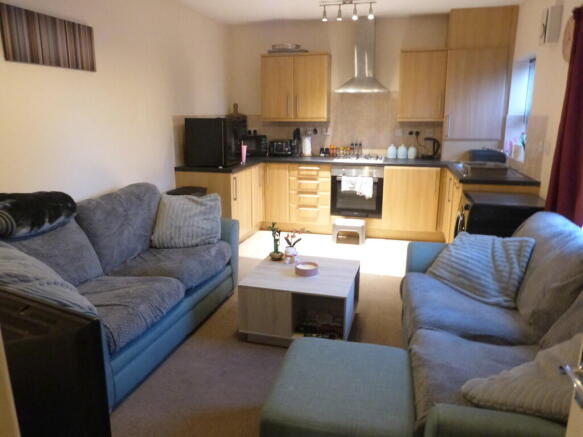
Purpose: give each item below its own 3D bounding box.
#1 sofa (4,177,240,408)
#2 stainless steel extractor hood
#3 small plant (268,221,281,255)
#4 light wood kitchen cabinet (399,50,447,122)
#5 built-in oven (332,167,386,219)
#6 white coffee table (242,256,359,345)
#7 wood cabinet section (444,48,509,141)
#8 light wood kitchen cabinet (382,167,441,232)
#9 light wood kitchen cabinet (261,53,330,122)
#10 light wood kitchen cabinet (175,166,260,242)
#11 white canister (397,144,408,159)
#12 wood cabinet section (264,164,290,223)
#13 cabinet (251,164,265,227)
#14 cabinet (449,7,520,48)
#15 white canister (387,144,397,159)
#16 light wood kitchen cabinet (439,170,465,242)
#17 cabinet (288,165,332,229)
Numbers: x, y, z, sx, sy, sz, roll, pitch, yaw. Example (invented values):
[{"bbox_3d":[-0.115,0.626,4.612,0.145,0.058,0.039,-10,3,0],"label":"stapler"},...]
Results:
[{"bbox_3d":[-1.096,0.321,2.788,0.910,0.870,1.800,3,14,12],"label":"sofa"},{"bbox_3d":[0.843,-1.885,4.843,0.602,0.860,0.480,3,14,15],"label":"stainless steel extractor hood"},{"bbox_3d":[-0.117,0.156,3.045,0.095,0.264,0.095,3,14,15],"label":"small plant"},{"bbox_3d":[1.517,-1.532,4.904,0.496,0.787,0.300,3,14,14],"label":"light wood kitchen cabinet"},{"bbox_3d":[0.823,-0.366,5.112,0.598,0.594,0.550,3,14,15],"label":"built-in oven"},{"bbox_3d":[0.085,0.554,2.844,0.666,0.400,0.650,4,14,15],"label":"white coffee table"},{"bbox_3d":[2.038,-1.382,4.760,0.606,0.968,0.310,3,13,14],"label":"wood cabinet section"},{"bbox_3d":[1.407,-0.278,4.995,0.599,0.713,0.570,3,14,15],"label":"light wood kitchen cabinet"},{"bbox_3d":[0.073,-1.613,5.260,0.825,0.787,0.300,3,14,14],"label":"light wood kitchen cabinet"},{"bbox_3d":[-0.771,-0.158,4.831,0.619,0.852,0.974,3,14,15],"label":"light wood kitchen cabinet"},{"bbox_3d":[1.346,-0.805,5.086,0.112,0.172,0.112,3,15,14],"label":"white canister"},{"bbox_3d":[-0.101,-0.362,5.360,0.304,0.719,0.550,3,13,14],"label":"wood cabinet section"},{"bbox_3d":[-0.676,-0.276,5.092,0.580,0.750,0.420,3,14,14],"label":"cabinet"},{"bbox_3d":[2.065,-2.045,4.567,0.640,0.392,0.295,3,14,15],"label":"cabinet"},{"bbox_3d":[1.246,-0.824,5.224,0.116,0.180,0.116,3,14,14],"label":"white canister"},{"bbox_3d":[1.861,-0.001,4.086,0.580,0.830,1.200,3,14,14],"label":"light wood kitchen cabinet"},{"bbox_3d":[0.293,-0.324,5.354,0.511,0.780,0.570,3,14,14],"label":"cabinet"}]

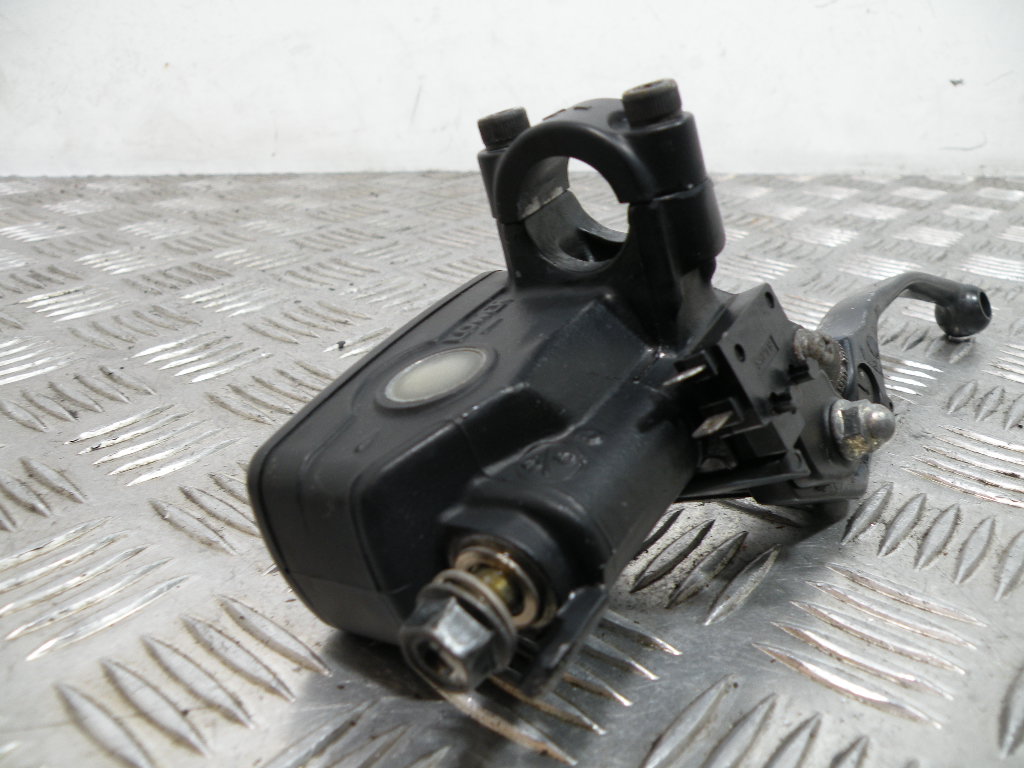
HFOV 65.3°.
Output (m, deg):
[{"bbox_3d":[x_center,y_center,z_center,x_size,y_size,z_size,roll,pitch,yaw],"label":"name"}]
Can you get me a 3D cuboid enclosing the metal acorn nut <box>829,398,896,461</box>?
[{"bbox_3d":[0.078,0.009,0.175,0.012,0.013,0.013,-14,8,42],"label":"metal acorn nut"}]

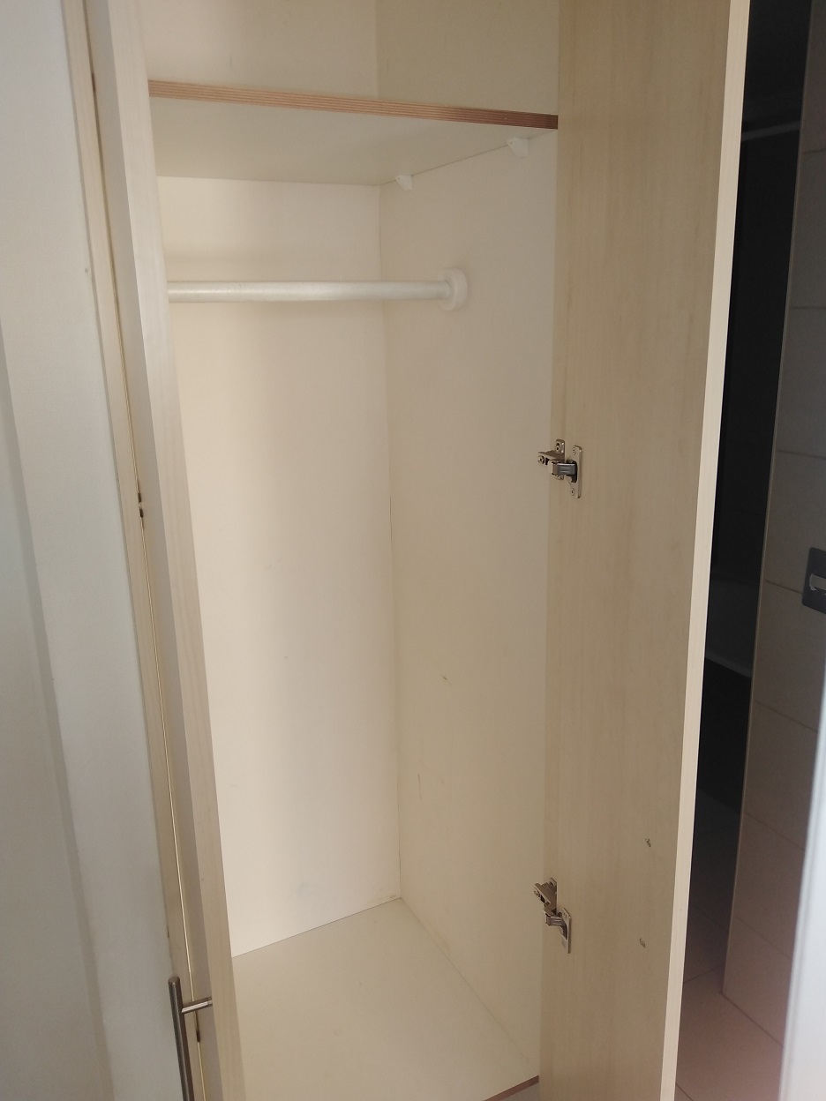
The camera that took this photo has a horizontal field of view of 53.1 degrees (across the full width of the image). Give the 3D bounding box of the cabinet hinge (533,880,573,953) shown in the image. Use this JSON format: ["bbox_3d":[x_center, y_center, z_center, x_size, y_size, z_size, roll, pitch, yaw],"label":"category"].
[{"bbox_3d":[0.211,0.540,1.234,0.044,0.064,0.106,-9,16,-26],"label":"cabinet hinge"}]

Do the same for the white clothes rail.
[{"bbox_3d":[-0.173,-0.361,1.151,0.545,0.058,0.058,-9,16,-26],"label":"white clothes rail"}]

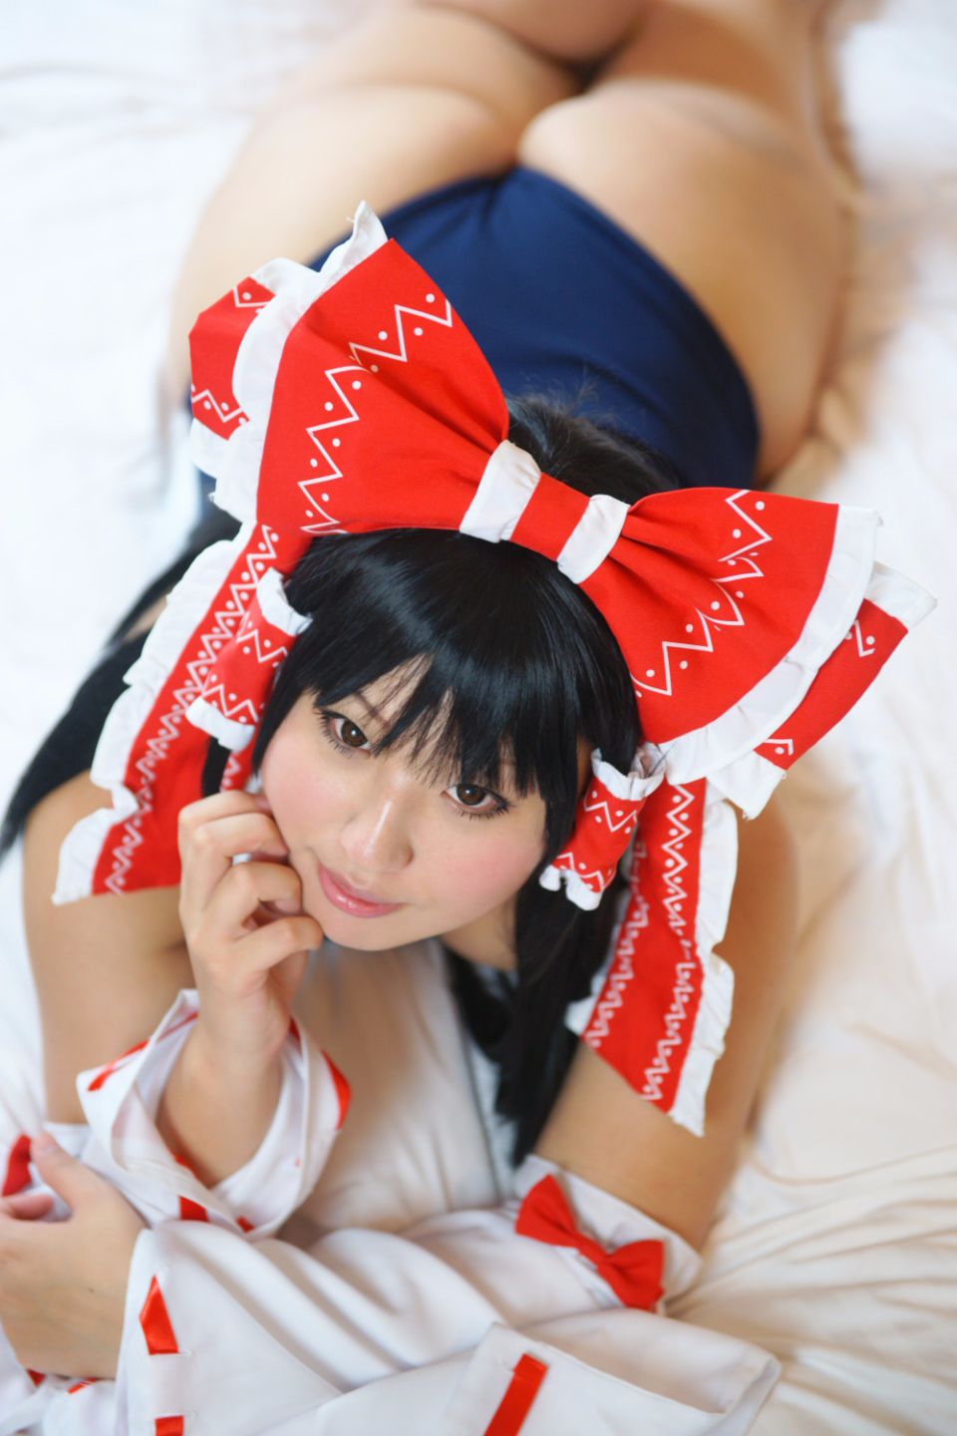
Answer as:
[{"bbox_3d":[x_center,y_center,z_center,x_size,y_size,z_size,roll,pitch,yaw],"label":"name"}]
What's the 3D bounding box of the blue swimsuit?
[{"bbox_3d":[0.008,-0.135,1.597,0.340,0.230,0.520,5,33,6],"label":"blue swimsuit"}]

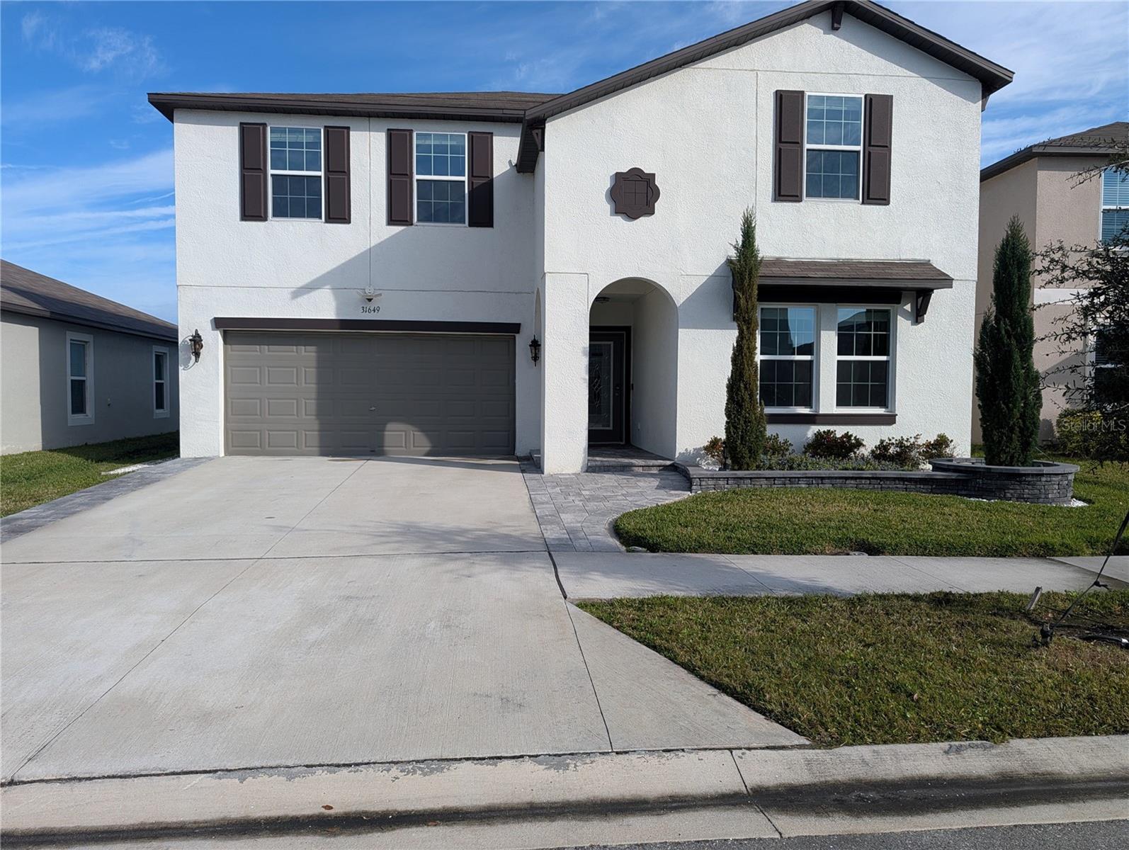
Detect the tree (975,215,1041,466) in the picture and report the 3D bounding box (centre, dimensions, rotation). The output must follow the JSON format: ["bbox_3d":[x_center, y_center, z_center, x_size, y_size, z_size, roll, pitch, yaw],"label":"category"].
[{"bbox_3d":[5.646,-1.037,9.951,0.731,3.211,0.692,0,2,-6],"label":"tree"}]

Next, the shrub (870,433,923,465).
[{"bbox_3d":[4.756,0.358,11.231,0.711,0.445,0.573,0,2,-6],"label":"shrub"}]

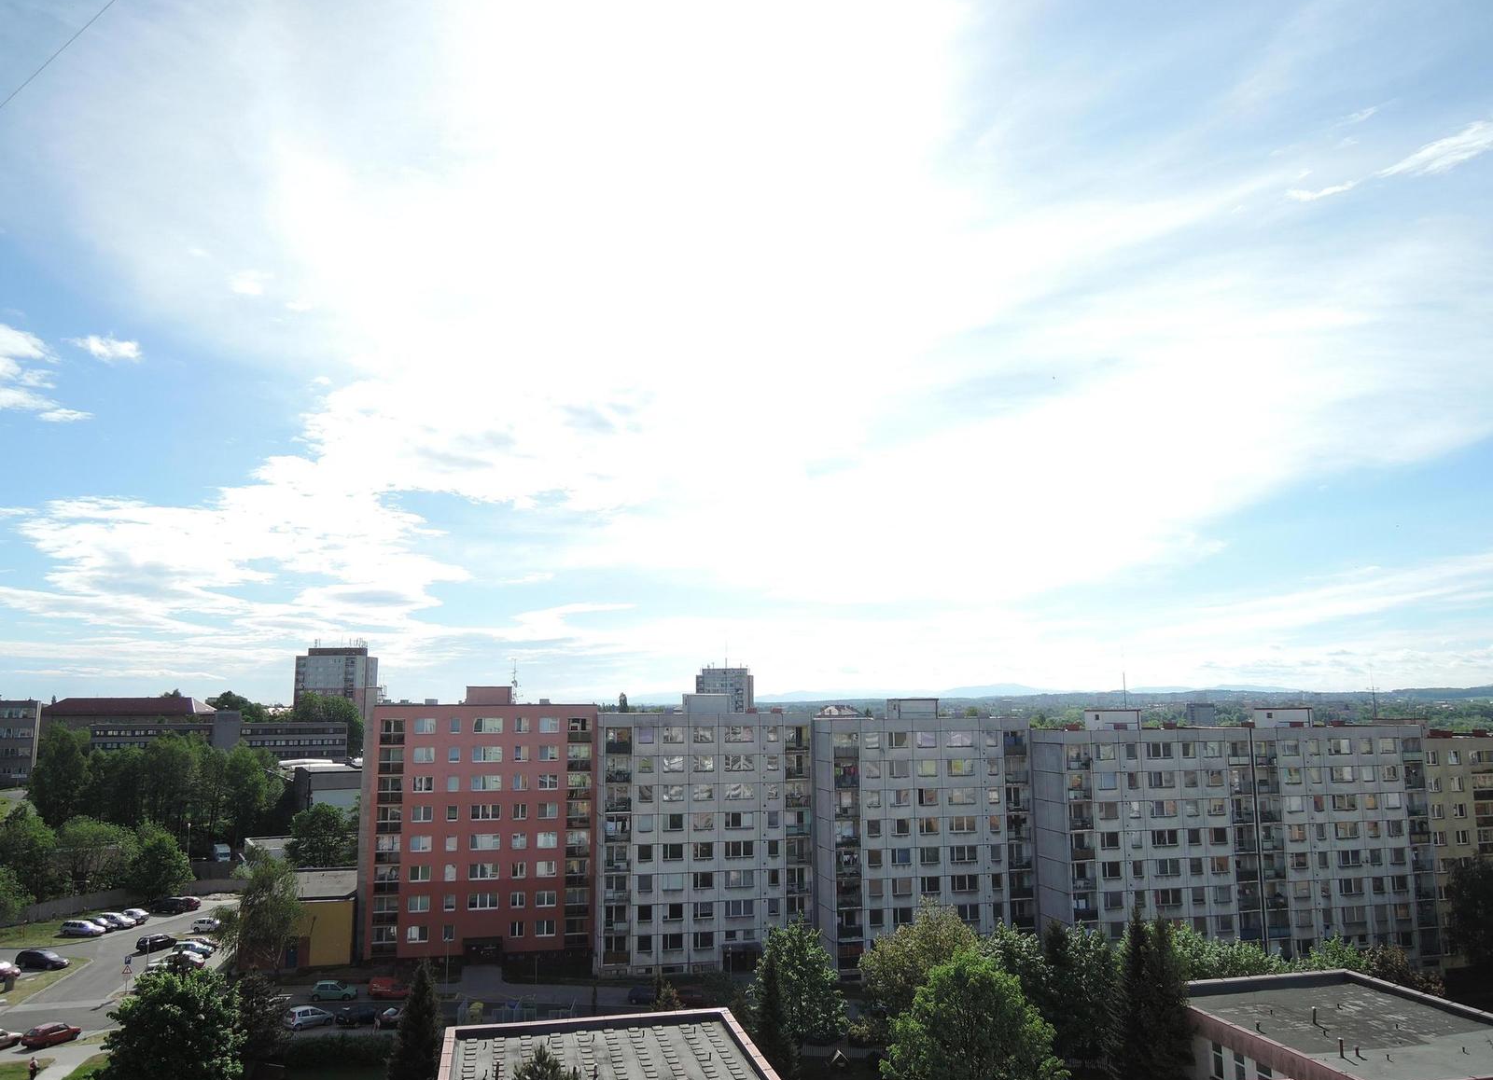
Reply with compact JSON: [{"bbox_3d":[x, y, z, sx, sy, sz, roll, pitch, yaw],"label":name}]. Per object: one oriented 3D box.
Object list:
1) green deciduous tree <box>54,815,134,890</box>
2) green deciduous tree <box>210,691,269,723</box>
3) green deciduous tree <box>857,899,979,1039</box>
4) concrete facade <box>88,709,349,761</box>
[{"bbox_3d":[-85.820,41.940,135.830,9.200,11.200,8.800,5,-10,-31],"label":"green deciduous tree"},{"bbox_3d":[-168.900,59.690,345.000,17.000,18.480,17.000,4,-10,-25],"label":"green deciduous tree"},{"bbox_3d":[13.870,34.440,83.300,9.800,10.370,9.200,-2,-9,9],"label":"green deciduous tree"},{"bbox_3d":[-156.980,59.980,314.740,72.800,14.800,12.000,1,-9,-7],"label":"concrete facade"}]

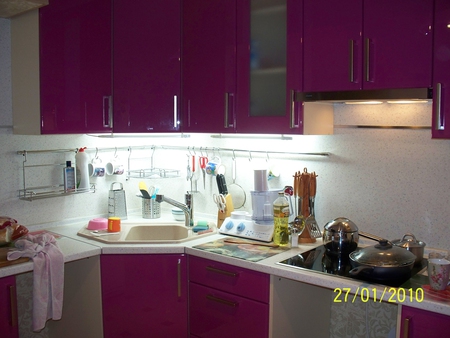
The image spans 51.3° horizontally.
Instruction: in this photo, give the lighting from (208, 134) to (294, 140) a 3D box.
[{"bbox_3d":[0.137,-0.180,2.568,0.545,0.030,0.045,4,7,40],"label":"lighting"}]

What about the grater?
[{"bbox_3d":[-0.677,0.202,2.945,0.095,0.227,0.078,-4,7,-43],"label":"grater"}]

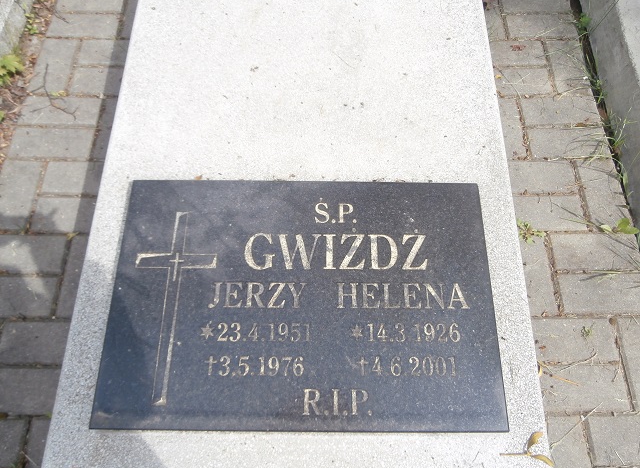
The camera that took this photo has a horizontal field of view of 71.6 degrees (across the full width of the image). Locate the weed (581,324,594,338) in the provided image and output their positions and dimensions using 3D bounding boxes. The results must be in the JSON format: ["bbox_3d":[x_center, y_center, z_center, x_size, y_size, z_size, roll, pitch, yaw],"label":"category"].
[{"bbox_3d":[0.590,0.215,0.979,0.027,0.016,0.030,0,68,-1],"label":"weed"}]

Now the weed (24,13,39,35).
[{"bbox_3d":[-0.838,-0.612,1.290,0.036,0.030,0.066,0,68,-1],"label":"weed"}]

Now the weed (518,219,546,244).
[{"bbox_3d":[0.500,-0.006,1.062,0.070,0.025,0.065,0,68,-1],"label":"weed"}]

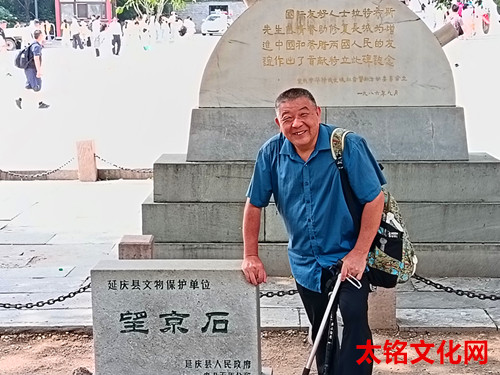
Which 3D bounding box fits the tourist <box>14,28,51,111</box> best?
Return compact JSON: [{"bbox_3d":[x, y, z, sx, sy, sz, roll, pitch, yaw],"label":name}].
[{"bbox_3d":[-4.719,-2.575,20.058,0.690,1.690,0.500,-4,10,-19],"label":"tourist"}]

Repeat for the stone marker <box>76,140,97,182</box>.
[{"bbox_3d":[-1.817,-0.299,10.435,0.186,0.446,0.186,-2,10,3],"label":"stone marker"}]

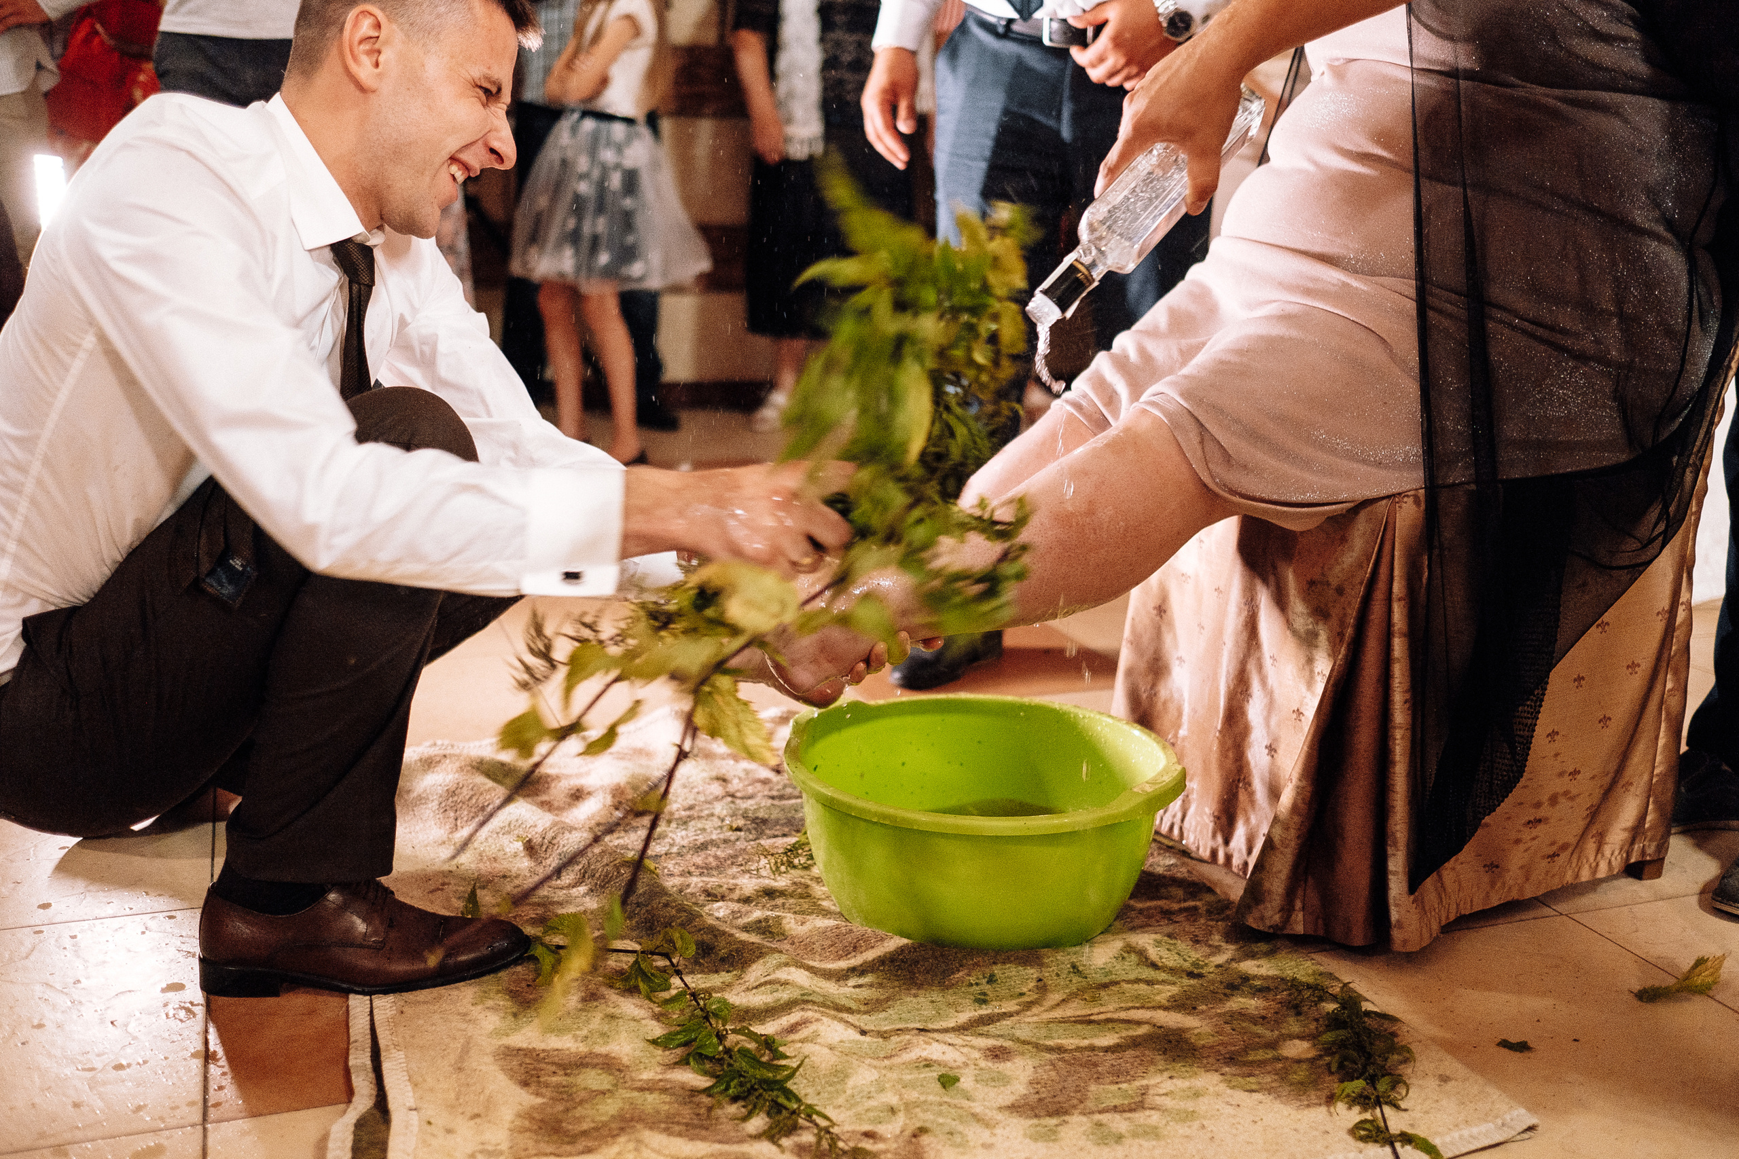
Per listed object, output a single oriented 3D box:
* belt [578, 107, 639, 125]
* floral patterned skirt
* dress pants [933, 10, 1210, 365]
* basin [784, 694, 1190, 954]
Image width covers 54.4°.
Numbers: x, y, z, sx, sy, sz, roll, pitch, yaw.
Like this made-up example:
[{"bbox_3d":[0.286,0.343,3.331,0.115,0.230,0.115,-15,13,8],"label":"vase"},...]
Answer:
[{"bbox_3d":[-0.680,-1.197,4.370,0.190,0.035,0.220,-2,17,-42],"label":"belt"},{"bbox_3d":[-0.677,-0.984,4.400,0.480,0.460,0.480,1,13,0],"label":"floral patterned skirt"},{"bbox_3d":[0.291,-0.360,2.540,0.420,0.960,0.270,2,13,4],"label":"dress pants"},{"bbox_3d":[0.117,0.251,1.729,0.410,0.160,0.390,1,13,0],"label":"basin"}]

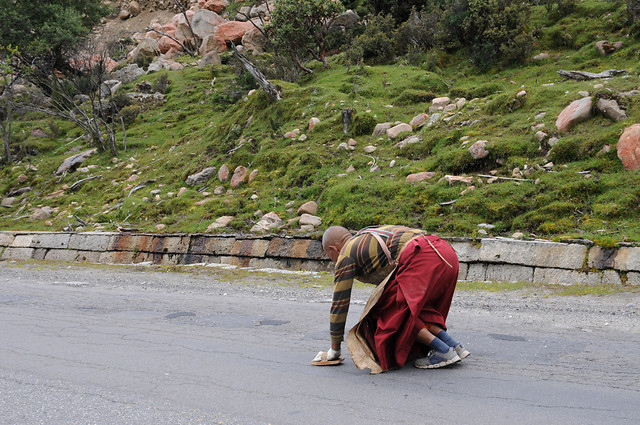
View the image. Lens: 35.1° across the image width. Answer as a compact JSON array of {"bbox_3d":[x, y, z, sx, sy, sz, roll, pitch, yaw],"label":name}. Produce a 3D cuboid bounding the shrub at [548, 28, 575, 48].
[{"bbox_3d":[5.727,-4.127,24.000,0.600,0.470,0.520,0,1,0],"label":"shrub"}]

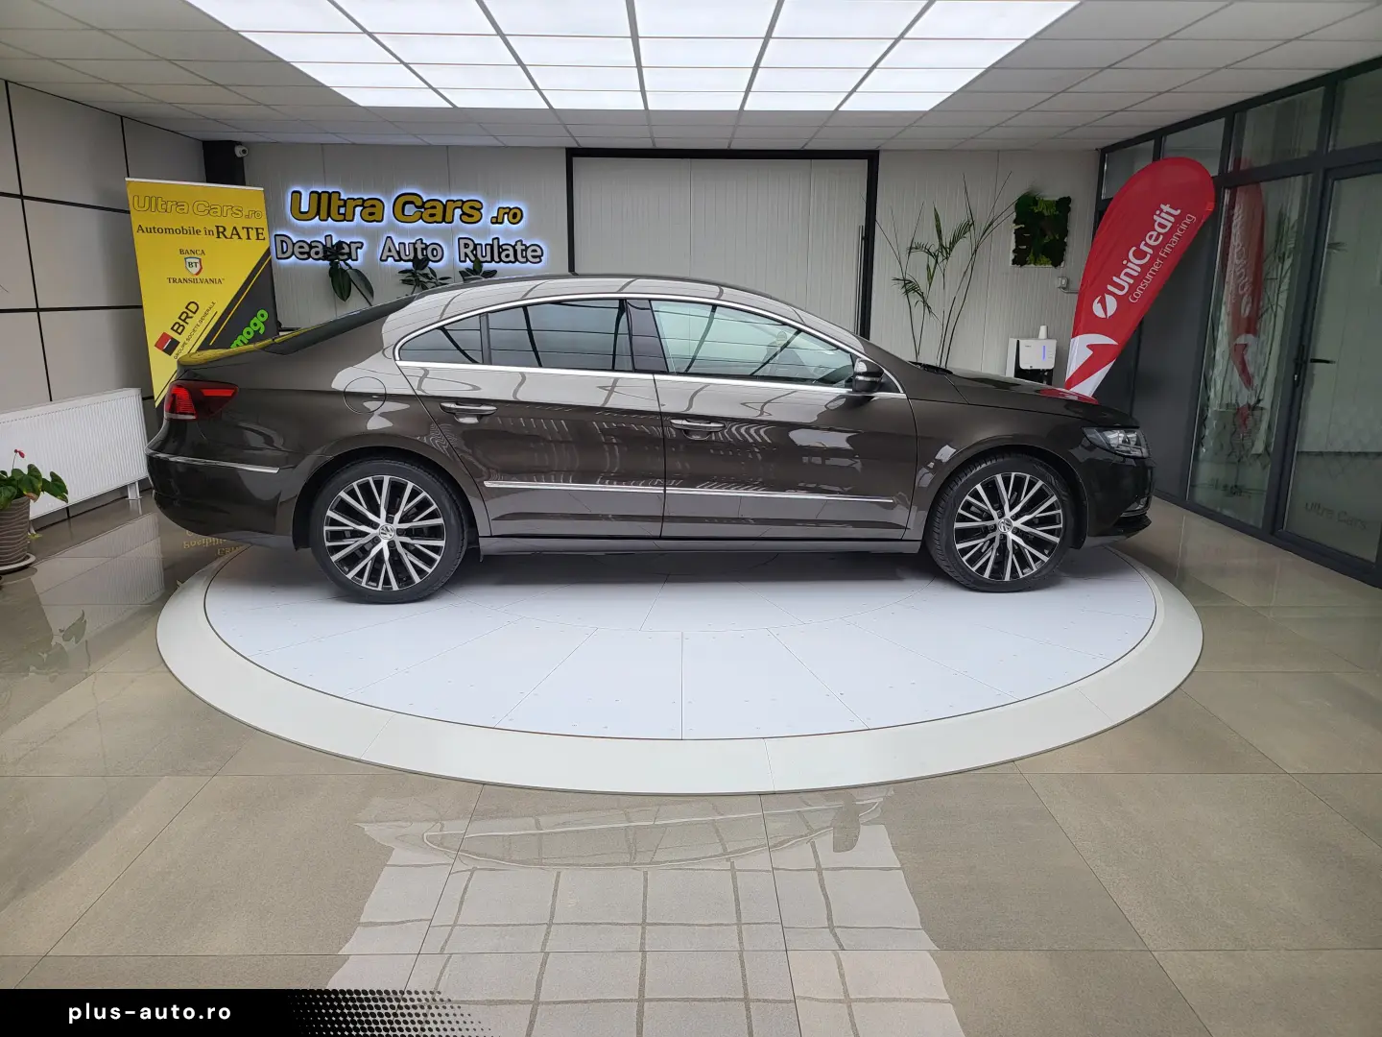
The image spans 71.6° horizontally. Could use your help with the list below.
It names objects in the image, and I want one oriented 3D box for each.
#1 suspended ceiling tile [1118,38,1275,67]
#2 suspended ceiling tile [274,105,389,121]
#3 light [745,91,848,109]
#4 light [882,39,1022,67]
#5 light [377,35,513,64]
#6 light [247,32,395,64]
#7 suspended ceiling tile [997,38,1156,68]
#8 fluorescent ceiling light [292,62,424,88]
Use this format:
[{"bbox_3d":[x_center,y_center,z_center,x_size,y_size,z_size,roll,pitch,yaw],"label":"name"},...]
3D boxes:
[{"bbox_3d":[2.438,-2.252,4.639,0.600,0.020,0.600,0,13,-1],"label":"suspended ceiling tile"},{"bbox_3d":[-2.377,-2.679,6.337,0.600,0.020,0.600,0,13,-1],"label":"suspended ceiling tile"},{"bbox_3d":[0.627,-2.540,5.769,0.597,0.045,0.597,0,14,-1],"label":"light"},{"bbox_3d":[1.242,-2.257,4.610,0.597,0.045,0.597,0,14,-1],"label":"light"},{"bbox_3d":[-1.155,-2.269,4.592,0.600,0.050,0.600,0,13,-1],"label":"light"},{"bbox_3d":[-1.758,-2.265,4.571,0.597,0.045,0.597,0,14,-1],"label":"light"},{"bbox_3d":[1.861,-2.276,4.685,0.600,0.025,0.600,0,13,-1],"label":"suspended ceiling tile"},{"bbox_3d":[-1.770,-2.409,5.171,0.595,0.040,0.595,0,13,-1],"label":"fluorescent ceiling light"}]

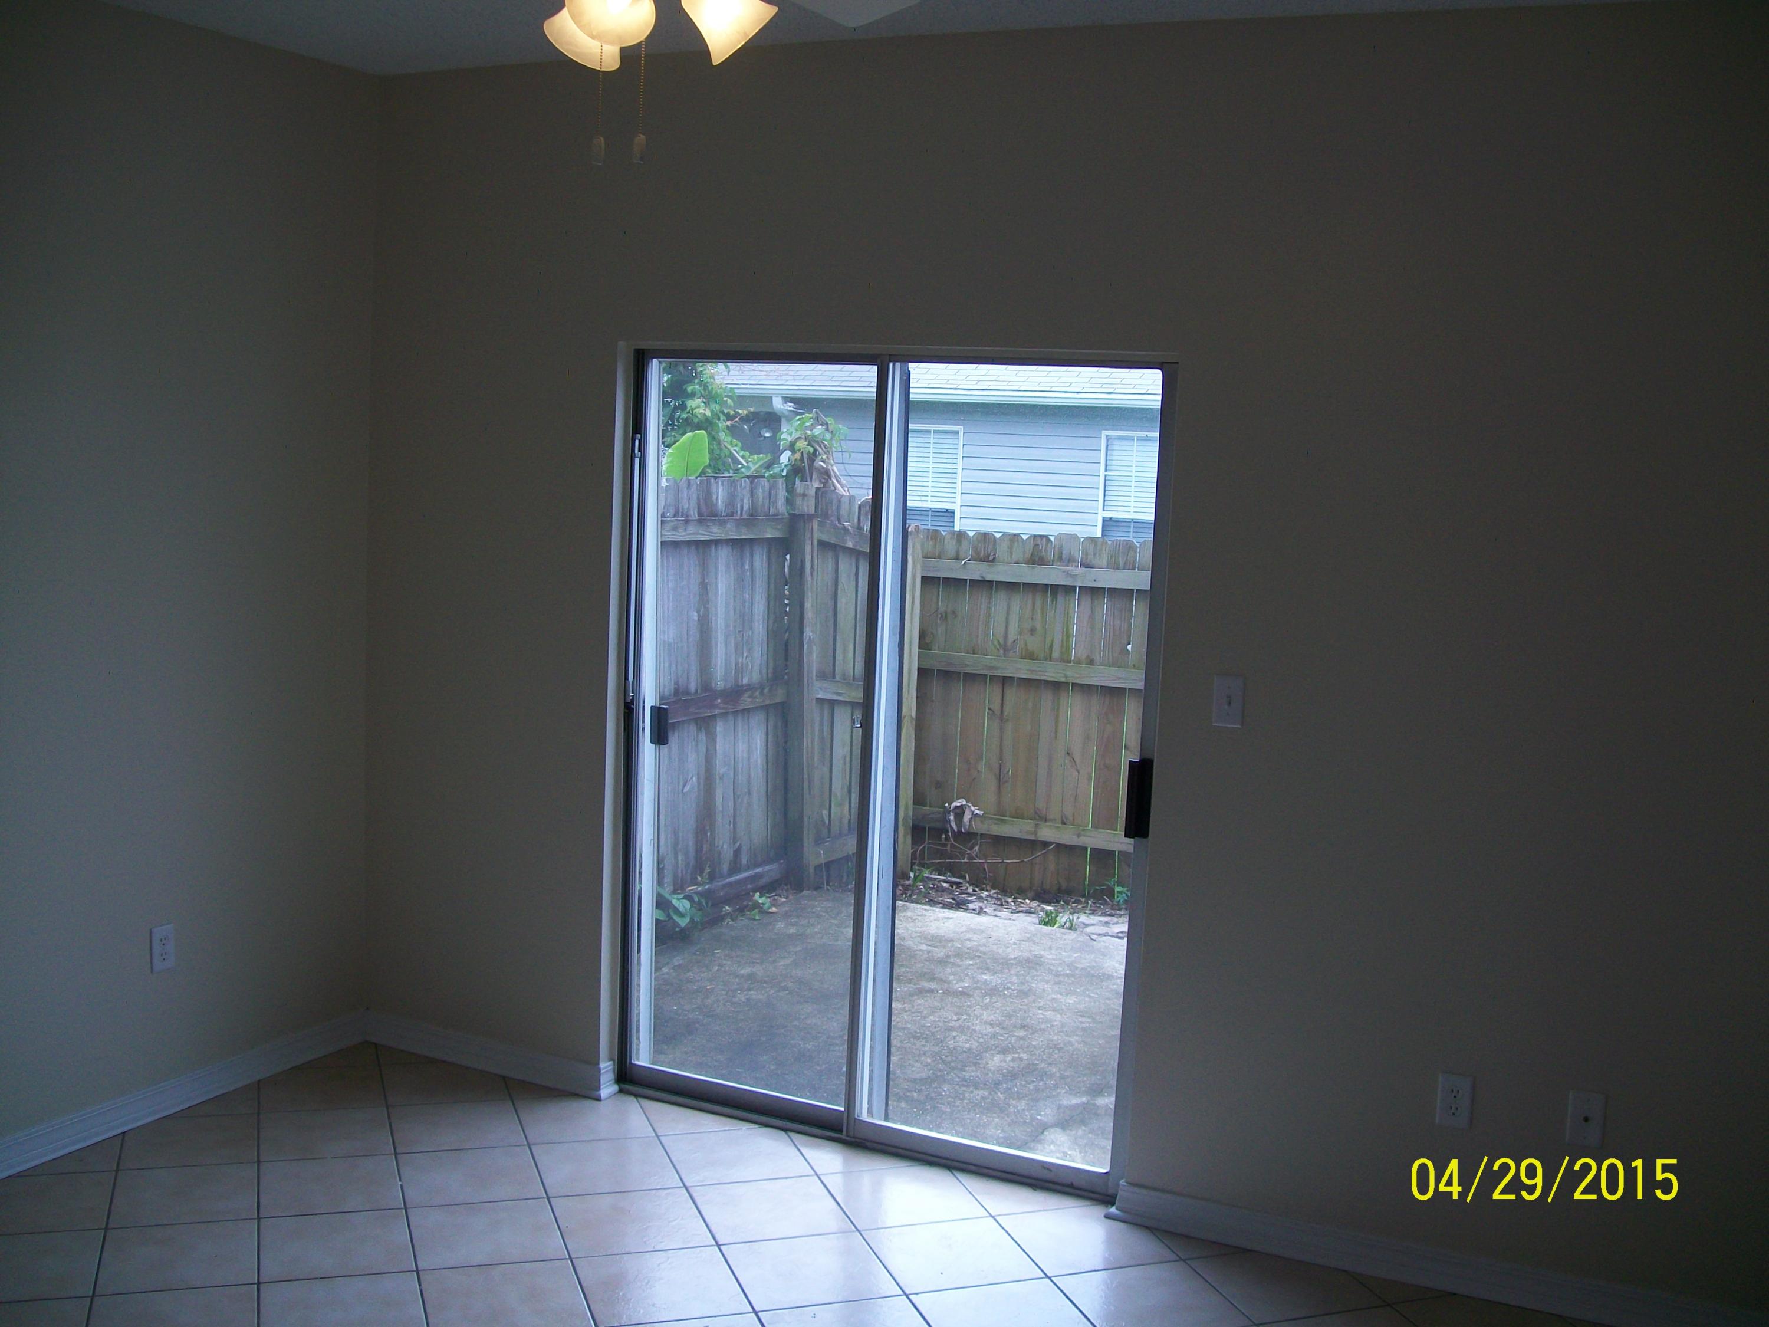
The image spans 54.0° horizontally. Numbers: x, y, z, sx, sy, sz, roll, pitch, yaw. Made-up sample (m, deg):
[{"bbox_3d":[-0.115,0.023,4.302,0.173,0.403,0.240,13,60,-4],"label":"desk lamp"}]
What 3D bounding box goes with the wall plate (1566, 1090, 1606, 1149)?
[{"bbox_3d":[1.458,0.947,3.607,0.070,0.115,0.008,5,7,26],"label":"wall plate"}]

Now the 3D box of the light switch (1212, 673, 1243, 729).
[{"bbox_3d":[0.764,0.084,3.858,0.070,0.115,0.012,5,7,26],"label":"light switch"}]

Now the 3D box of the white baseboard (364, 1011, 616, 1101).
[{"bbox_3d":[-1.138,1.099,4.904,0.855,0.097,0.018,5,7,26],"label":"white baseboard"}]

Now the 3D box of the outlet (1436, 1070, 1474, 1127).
[{"bbox_3d":[1.222,0.936,3.717,0.070,0.115,0.008,5,7,26],"label":"outlet"}]

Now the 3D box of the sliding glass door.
[{"bbox_3d":[-0.018,0.227,4.383,1.460,2.010,0.090,5,7,26],"label":"sliding glass door"}]

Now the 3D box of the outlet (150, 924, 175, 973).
[{"bbox_3d":[-1.819,0.719,4.379,0.008,0.115,0.070,5,7,26],"label":"outlet"}]

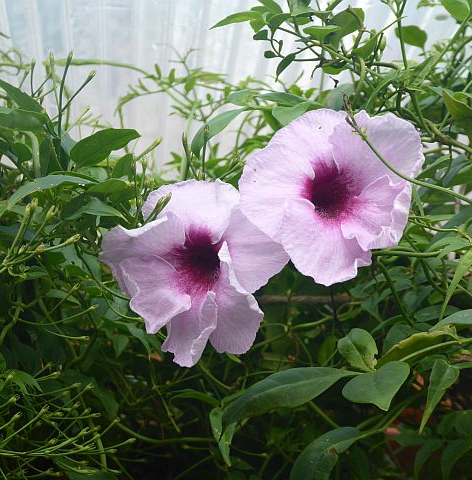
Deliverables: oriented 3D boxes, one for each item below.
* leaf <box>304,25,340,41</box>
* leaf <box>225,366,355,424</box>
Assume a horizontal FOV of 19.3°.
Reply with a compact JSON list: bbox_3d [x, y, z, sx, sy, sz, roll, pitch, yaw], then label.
[{"bbox_3d":[0.038,-0.092,0.614,0.020,0.005,0.013,-9,32,-33],"label":"leaf"},{"bbox_3d":[0.020,0.058,0.520,0.057,0.009,0.022,-15,34,-22],"label":"leaf"}]

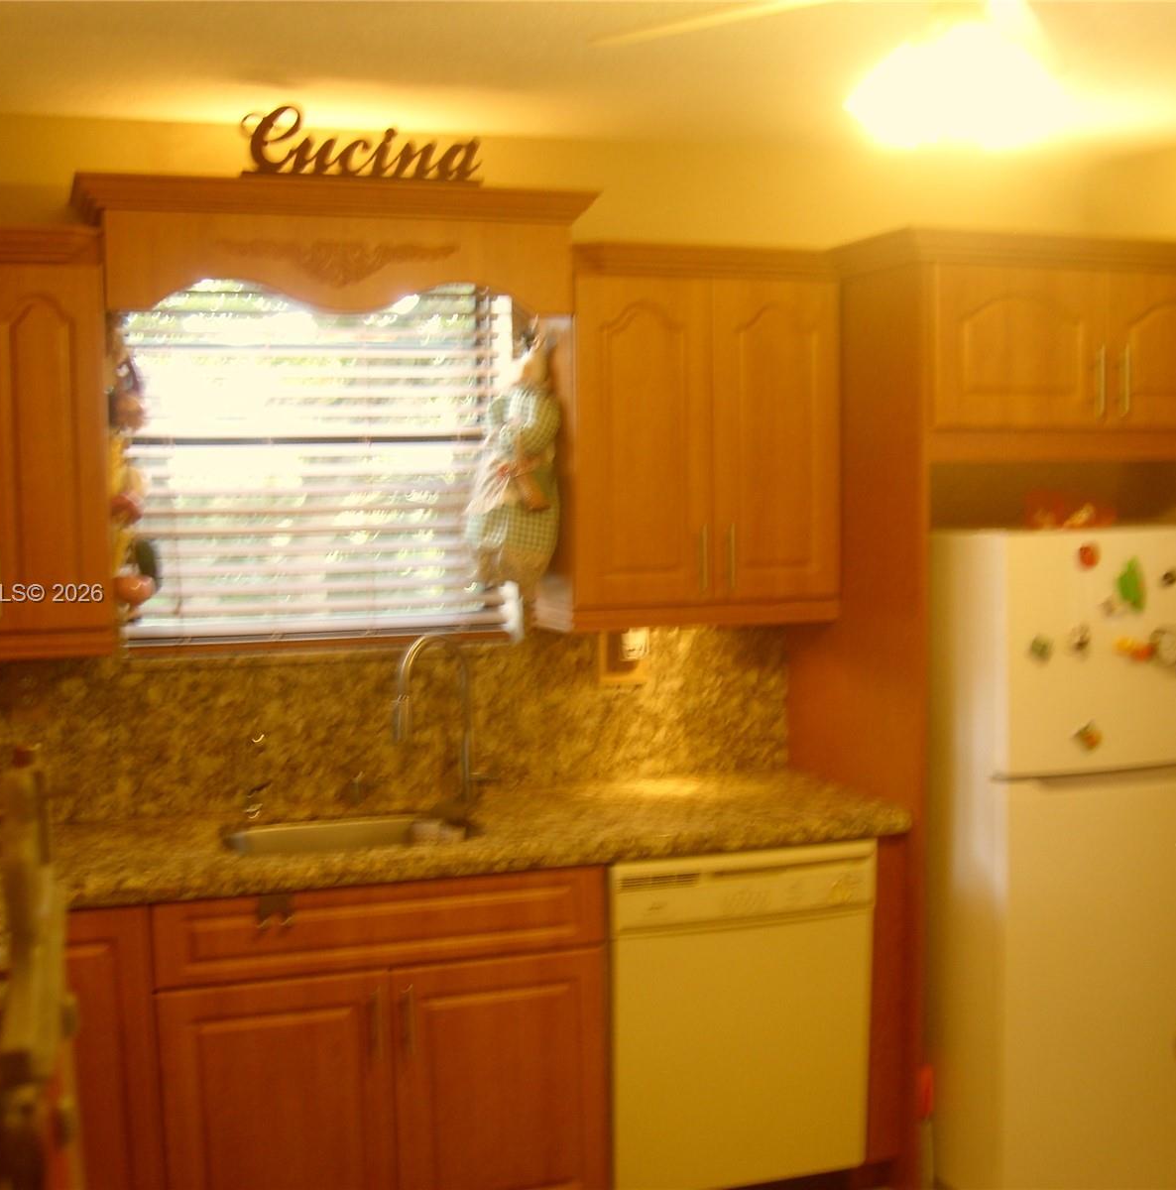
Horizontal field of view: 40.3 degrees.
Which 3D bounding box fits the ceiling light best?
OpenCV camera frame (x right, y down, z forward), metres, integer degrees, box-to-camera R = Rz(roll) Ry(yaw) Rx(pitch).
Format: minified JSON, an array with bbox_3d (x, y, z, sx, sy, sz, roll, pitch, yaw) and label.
[{"bbox_3d":[0.493,-0.692,2.172,0.301,0.191,0.301,-2,6,-18],"label":"ceiling light"}]

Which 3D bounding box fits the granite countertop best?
[{"bbox_3d":[-0.270,0.520,3.582,1.851,0.044,0.635,-2,6,-18],"label":"granite countertop"}]

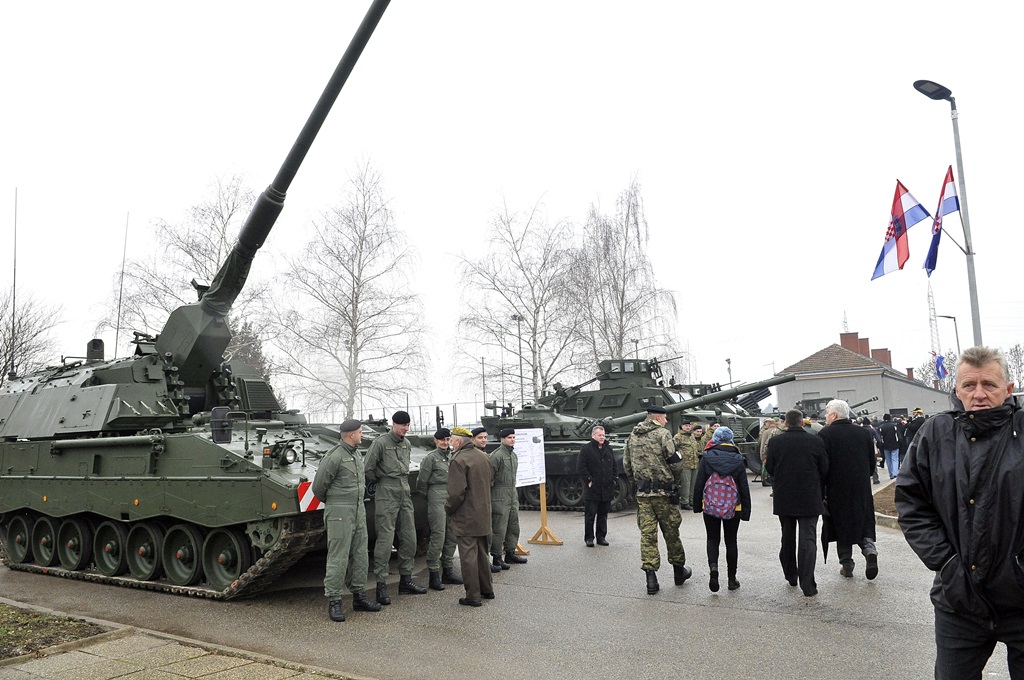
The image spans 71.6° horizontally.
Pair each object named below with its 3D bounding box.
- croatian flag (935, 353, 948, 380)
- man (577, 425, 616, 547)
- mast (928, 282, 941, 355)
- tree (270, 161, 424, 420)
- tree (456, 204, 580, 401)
[{"bbox_3d":[24.795,1.530,41.000,0.800,1.550,0.350,-5,-7,24],"label":"croatian flag"},{"bbox_3d":[1.255,2.107,10.534,0.570,1.760,0.380,-1,-7,-6],"label":"man"},{"bbox_3d":[72.332,2.368,121.369,2.200,25.000,2.200,-7,-9,30],"label":"mast"},{"bbox_3d":[-6.701,-1.052,29.394,6.300,13.300,6.300,-2,-7,0],"label":"tree"},{"bbox_3d":[0.552,-0.570,33.814,5.800,12.960,5.800,-2,-7,0],"label":"tree"}]

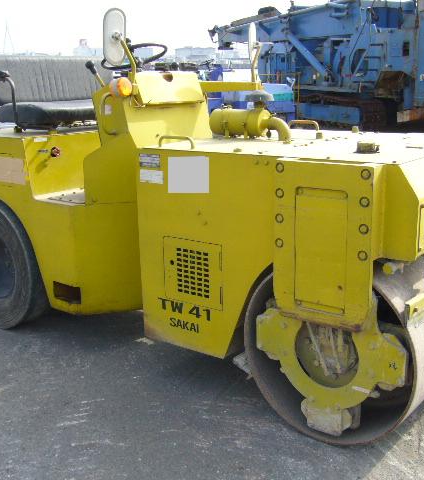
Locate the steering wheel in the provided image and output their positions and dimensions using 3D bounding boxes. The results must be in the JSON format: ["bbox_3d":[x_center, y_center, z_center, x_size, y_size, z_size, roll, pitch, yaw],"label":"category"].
[{"bbox_3d":[-0.432,-1.028,3.627,0.380,0.073,0.380,-16,2,1],"label":"steering wheel"}]

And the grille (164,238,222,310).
[{"bbox_3d":[-0.091,0.158,3.051,0.353,0.327,0.029,11,18,37],"label":"grille"}]

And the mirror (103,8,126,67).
[{"bbox_3d":[-0.496,-1.031,3.296,0.137,0.288,0.049,-10,18,-33],"label":"mirror"}]

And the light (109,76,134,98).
[{"bbox_3d":[-0.473,-0.793,3.344,0.083,0.105,0.105,11,18,37],"label":"light"}]

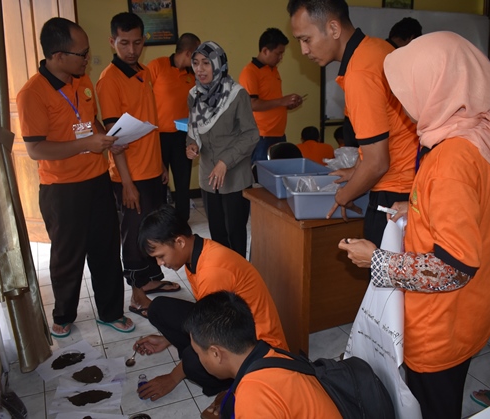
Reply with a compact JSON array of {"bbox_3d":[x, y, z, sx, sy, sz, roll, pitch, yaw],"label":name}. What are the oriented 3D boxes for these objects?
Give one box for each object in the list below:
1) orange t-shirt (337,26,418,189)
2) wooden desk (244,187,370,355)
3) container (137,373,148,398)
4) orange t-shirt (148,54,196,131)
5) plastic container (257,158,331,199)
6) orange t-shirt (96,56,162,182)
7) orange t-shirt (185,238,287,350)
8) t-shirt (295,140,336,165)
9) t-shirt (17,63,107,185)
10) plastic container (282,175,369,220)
[{"bbox_3d":[0.543,-0.383,1.860,0.380,0.670,0.460,6,17,20],"label":"orange t-shirt"},{"bbox_3d":[0.668,0.267,2.797,1.180,0.737,0.665,-7,17,-23],"label":"wooden desk"},{"bbox_3d":[-0.461,0.794,2.102,0.045,0.105,0.045,0,16,0],"label":"container"},{"bbox_3d":[-0.573,-0.921,3.772,0.470,0.630,0.290,-10,19,-31],"label":"orange t-shirt"},{"bbox_3d":[0.277,-0.184,2.720,0.340,0.128,0.395,-5,17,-17],"label":"plastic container"},{"bbox_3d":[-0.646,-0.496,2.656,0.290,0.670,0.460,11,20,34],"label":"orange t-shirt"},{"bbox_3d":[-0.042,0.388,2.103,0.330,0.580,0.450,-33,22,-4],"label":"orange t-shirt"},{"bbox_3d":[0.653,-0.370,4.348,0.440,0.560,0.300,5,17,17],"label":"t-shirt"},{"bbox_3d":[-0.923,-0.442,2.421,0.300,0.620,0.490,14,21,40],"label":"t-shirt"},{"bbox_3d":[0.447,-0.066,2.374,0.480,0.133,0.360,-2,16,-6],"label":"plastic container"}]

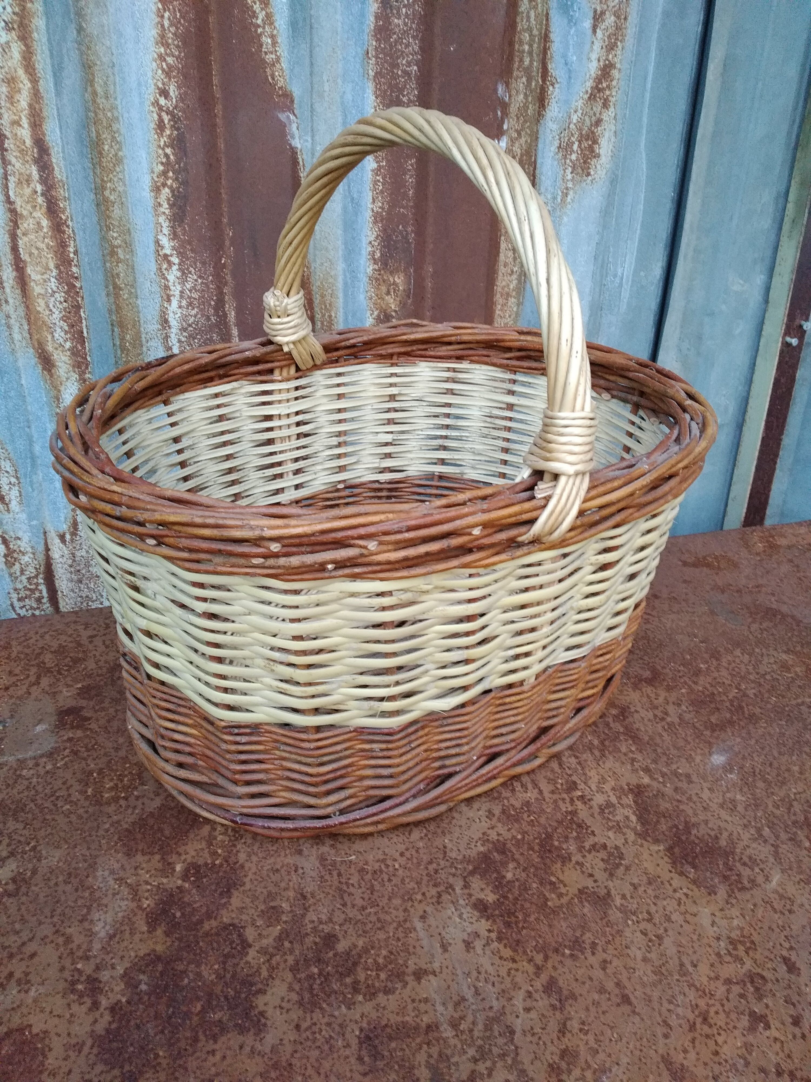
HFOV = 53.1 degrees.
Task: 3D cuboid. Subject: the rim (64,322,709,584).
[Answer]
[{"bbox_3d":[-0.003,-0.081,0.520,0.414,0.035,0.337,-15,33,-28],"label":"rim"}]

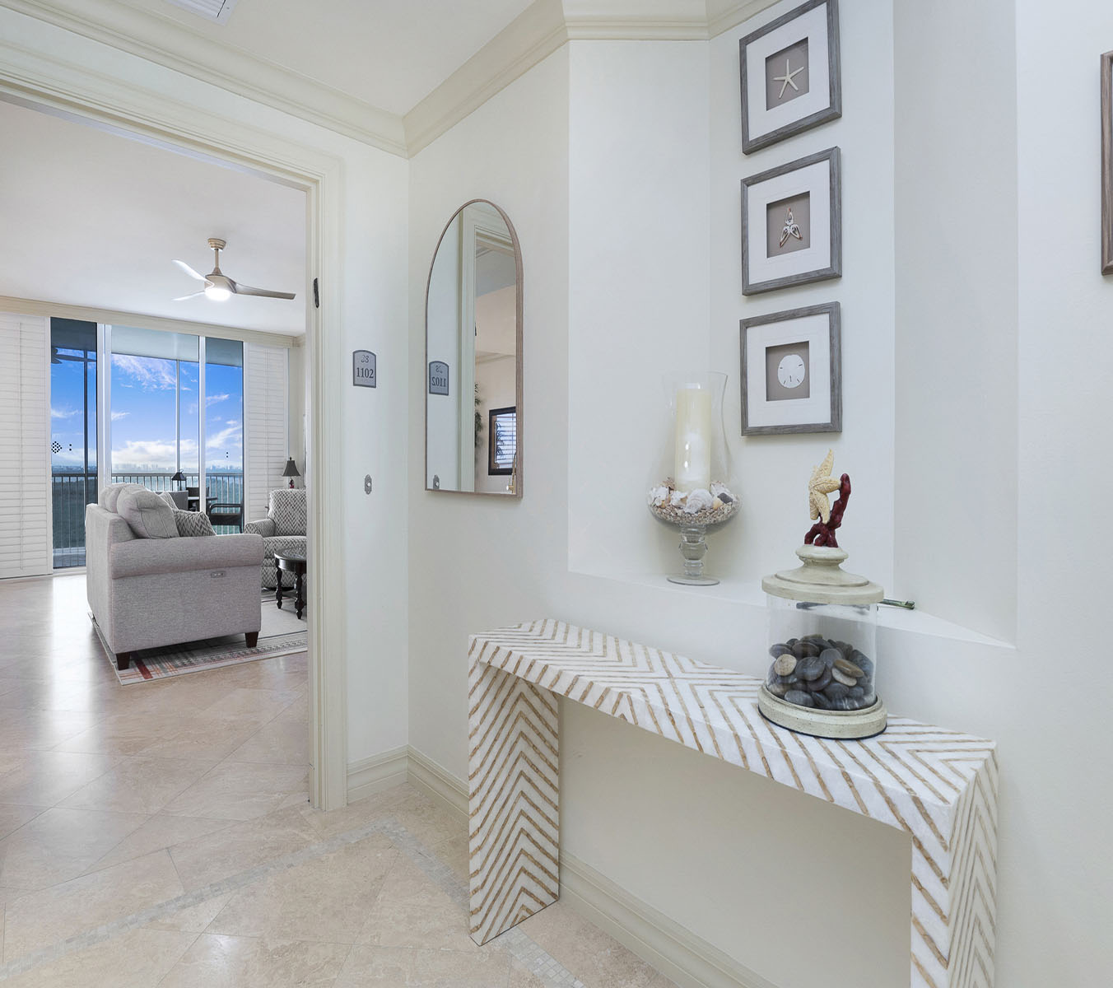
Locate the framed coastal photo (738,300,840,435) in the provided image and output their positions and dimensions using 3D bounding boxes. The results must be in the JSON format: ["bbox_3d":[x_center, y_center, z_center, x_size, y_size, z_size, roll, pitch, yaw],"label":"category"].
[{"bbox_3d":[0.560,-0.292,1.393,0.030,0.294,0.245,-2,3,-45],"label":"framed coastal photo"}]

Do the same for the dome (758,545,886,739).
[{"bbox_3d":[0.456,0.231,0.993,0.200,0.287,0.200,-2,3,-44],"label":"dome"}]

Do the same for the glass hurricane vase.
[{"bbox_3d":[0.341,-0.037,1.433,0.221,0.505,0.221,0,2,0],"label":"glass hurricane vase"}]

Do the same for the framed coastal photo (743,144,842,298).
[{"bbox_3d":[0.560,-0.647,1.393,0.030,0.294,0.245,-2,3,-45],"label":"framed coastal photo"}]

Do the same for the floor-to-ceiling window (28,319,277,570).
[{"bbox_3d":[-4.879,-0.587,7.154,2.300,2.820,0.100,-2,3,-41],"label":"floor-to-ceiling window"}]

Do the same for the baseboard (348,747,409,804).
[{"bbox_3d":[-0.649,1.015,2.094,0.235,0.136,0.020,-2,3,-41],"label":"baseboard"}]

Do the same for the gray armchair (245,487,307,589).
[{"bbox_3d":[-2.738,0.433,6.090,0.820,0.970,0.860,-1,2,-15],"label":"gray armchair"}]

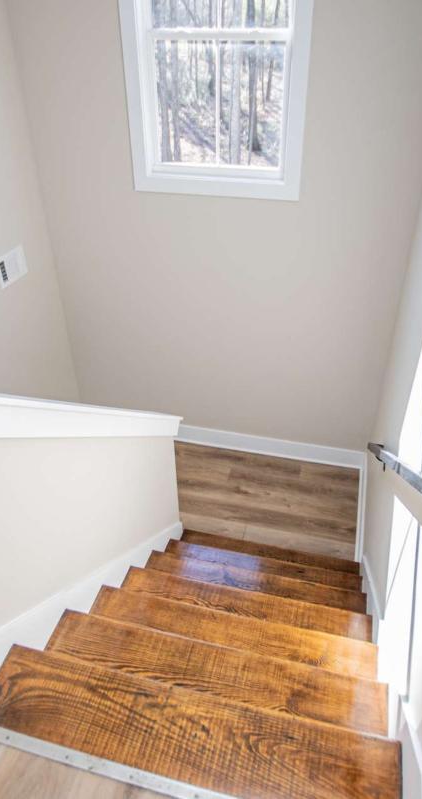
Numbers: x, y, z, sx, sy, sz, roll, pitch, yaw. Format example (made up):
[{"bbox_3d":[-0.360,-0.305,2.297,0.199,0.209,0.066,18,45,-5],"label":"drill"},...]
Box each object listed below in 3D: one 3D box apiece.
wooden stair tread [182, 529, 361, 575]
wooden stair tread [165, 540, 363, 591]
[{"bbox_3d":[0.345,1.058,3.206,1.168,0.036,0.280,7,35,14],"label":"wooden stair tread"},{"bbox_3d":[0.272,1.038,2.899,1.168,0.036,0.280,7,35,14],"label":"wooden stair tread"}]

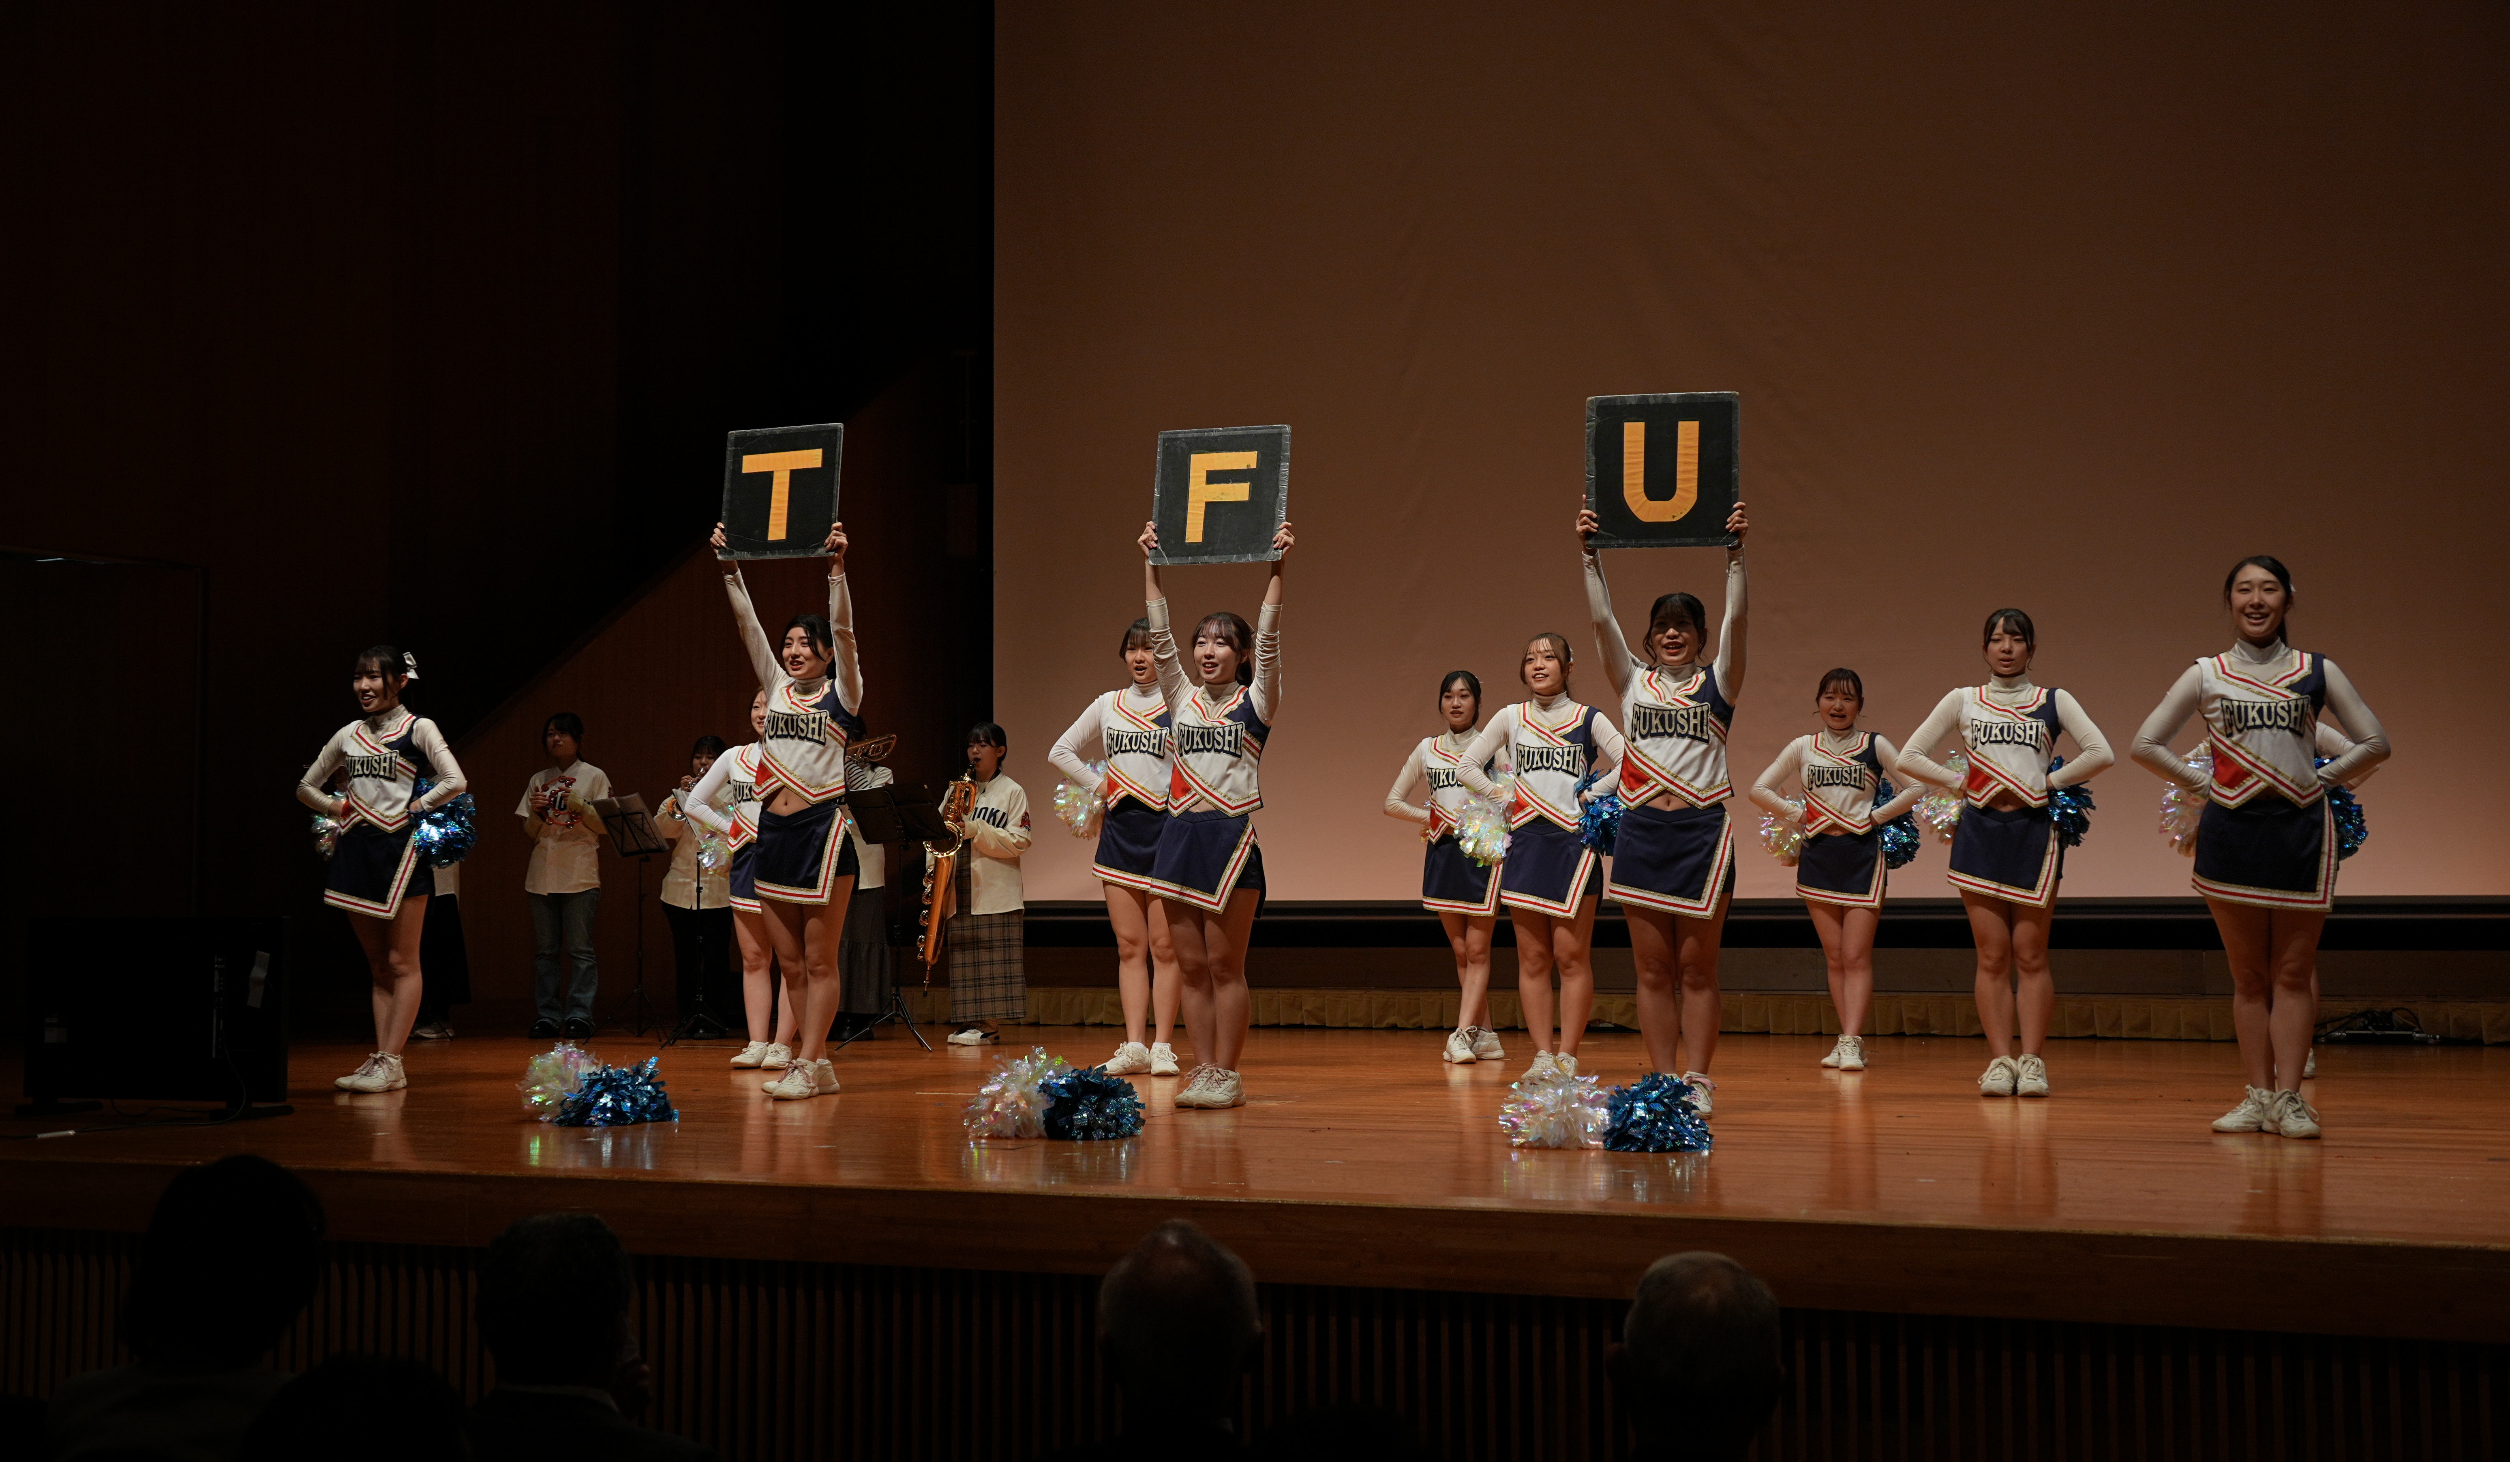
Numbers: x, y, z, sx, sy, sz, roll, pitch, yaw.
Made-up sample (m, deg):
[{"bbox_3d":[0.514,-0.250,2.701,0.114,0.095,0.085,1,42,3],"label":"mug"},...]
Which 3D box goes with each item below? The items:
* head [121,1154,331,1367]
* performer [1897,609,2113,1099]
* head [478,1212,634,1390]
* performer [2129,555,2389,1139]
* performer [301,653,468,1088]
[{"bbox_3d":[-1.213,0.626,3.200,0.210,0.245,0.230,-2,-4,27],"label":"head"},{"bbox_3d":[2.561,0.399,9.303,0.740,1.640,0.380,-1,-4,17],"label":"performer"},{"bbox_3d":[-0.815,0.682,3.162,0.165,0.235,0.200,-2,-4,24],"label":"head"},{"bbox_3d":[2.803,0.303,7.648,0.730,1.600,0.380,-2,-4,19],"label":"performer"},{"bbox_3d":[-3.153,0.490,9.904,0.690,1.595,0.380,-2,-4,22],"label":"performer"}]

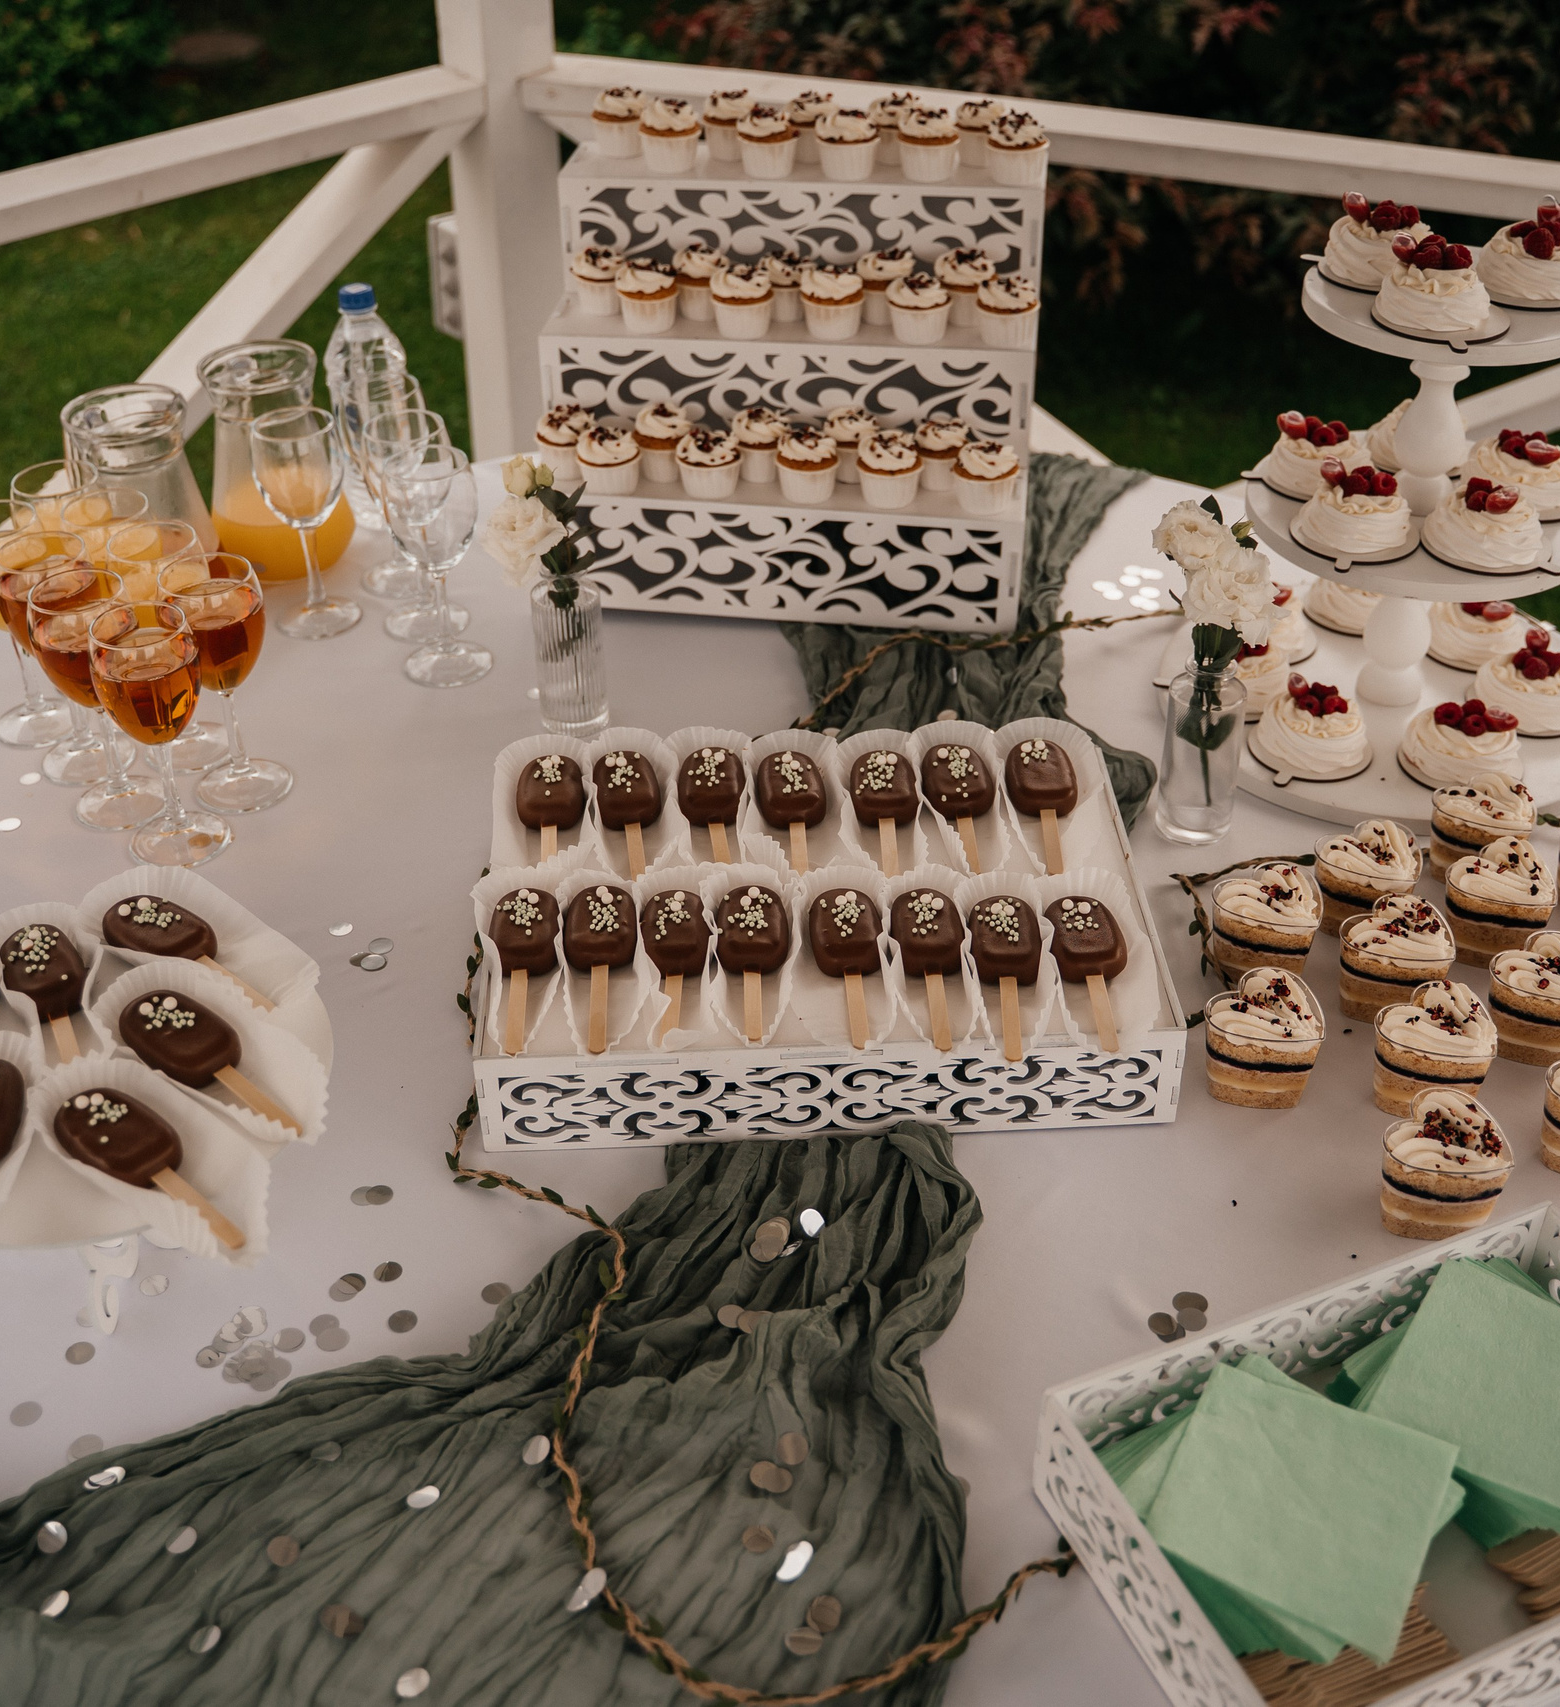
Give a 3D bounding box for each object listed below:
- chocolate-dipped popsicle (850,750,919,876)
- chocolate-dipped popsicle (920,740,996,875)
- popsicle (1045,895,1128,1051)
[{"bbox_3d":[0.074,-0.029,1.367,0.046,0.020,0.155,0,35,0],"label":"chocolate-dipped popsicle"},{"bbox_3d":[0.127,-0.033,1.352,0.046,0.023,0.148,-2,36,-1],"label":"chocolate-dipped popsicle"},{"bbox_3d":[0.200,0.075,1.260,0.049,0.025,0.158,-1,36,0],"label":"popsicle"}]

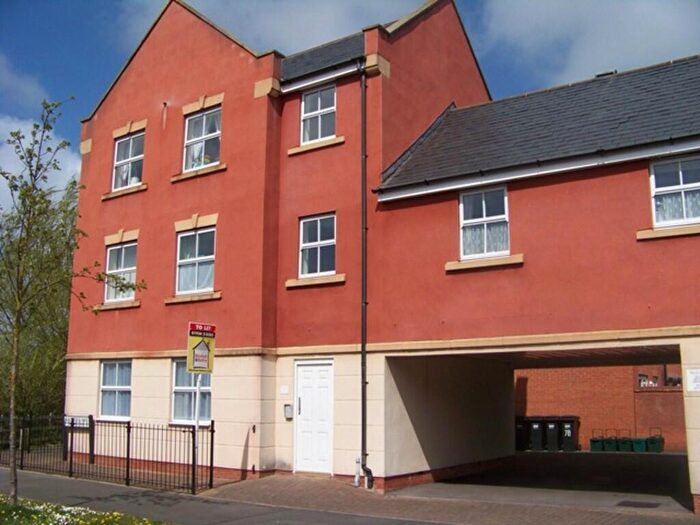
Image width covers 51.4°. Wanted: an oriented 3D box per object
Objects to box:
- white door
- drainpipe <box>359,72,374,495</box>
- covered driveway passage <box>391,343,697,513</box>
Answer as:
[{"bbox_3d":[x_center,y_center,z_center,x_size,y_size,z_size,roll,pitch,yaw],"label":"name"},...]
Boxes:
[{"bbox_3d":[-0.673,2.910,13.836,0.900,2.110,0.120,-7,-13,31],"label":"white door"},{"bbox_3d":[0.274,0.086,13.694,0.130,8.000,0.130,-7,-13,31],"label":"drainpipe"},{"bbox_3d":[4.445,3.126,14.270,5.005,2.363,6.210,-7,-13,33],"label":"covered driveway passage"}]

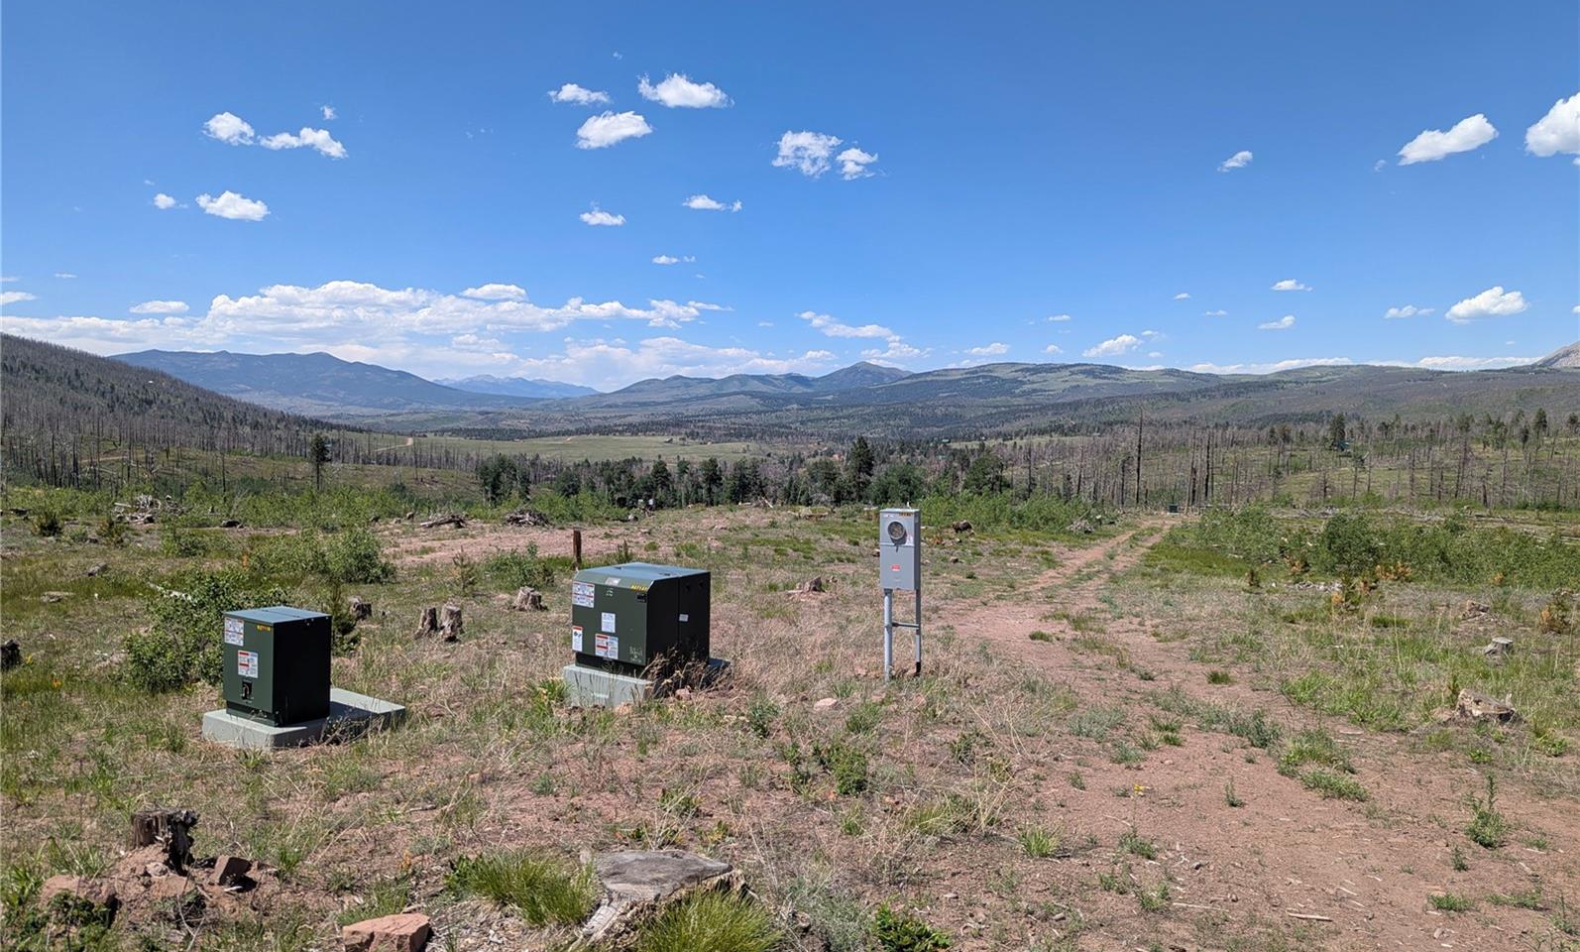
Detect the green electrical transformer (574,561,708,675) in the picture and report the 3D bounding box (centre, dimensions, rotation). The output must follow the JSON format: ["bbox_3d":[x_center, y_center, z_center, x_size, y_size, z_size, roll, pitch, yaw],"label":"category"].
[{"bbox_3d":[-1.309,1.253,9.653,0.878,0.827,0.807,3,3,36],"label":"green electrical transformer"}]

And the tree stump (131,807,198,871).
[{"bbox_3d":[-2.870,1.663,5.030,0.290,0.230,0.260,-1,3,-30],"label":"tree stump"}]

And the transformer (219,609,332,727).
[{"bbox_3d":[-3.987,1.467,8.528,0.671,0.794,0.474,2,3,34],"label":"transformer"}]

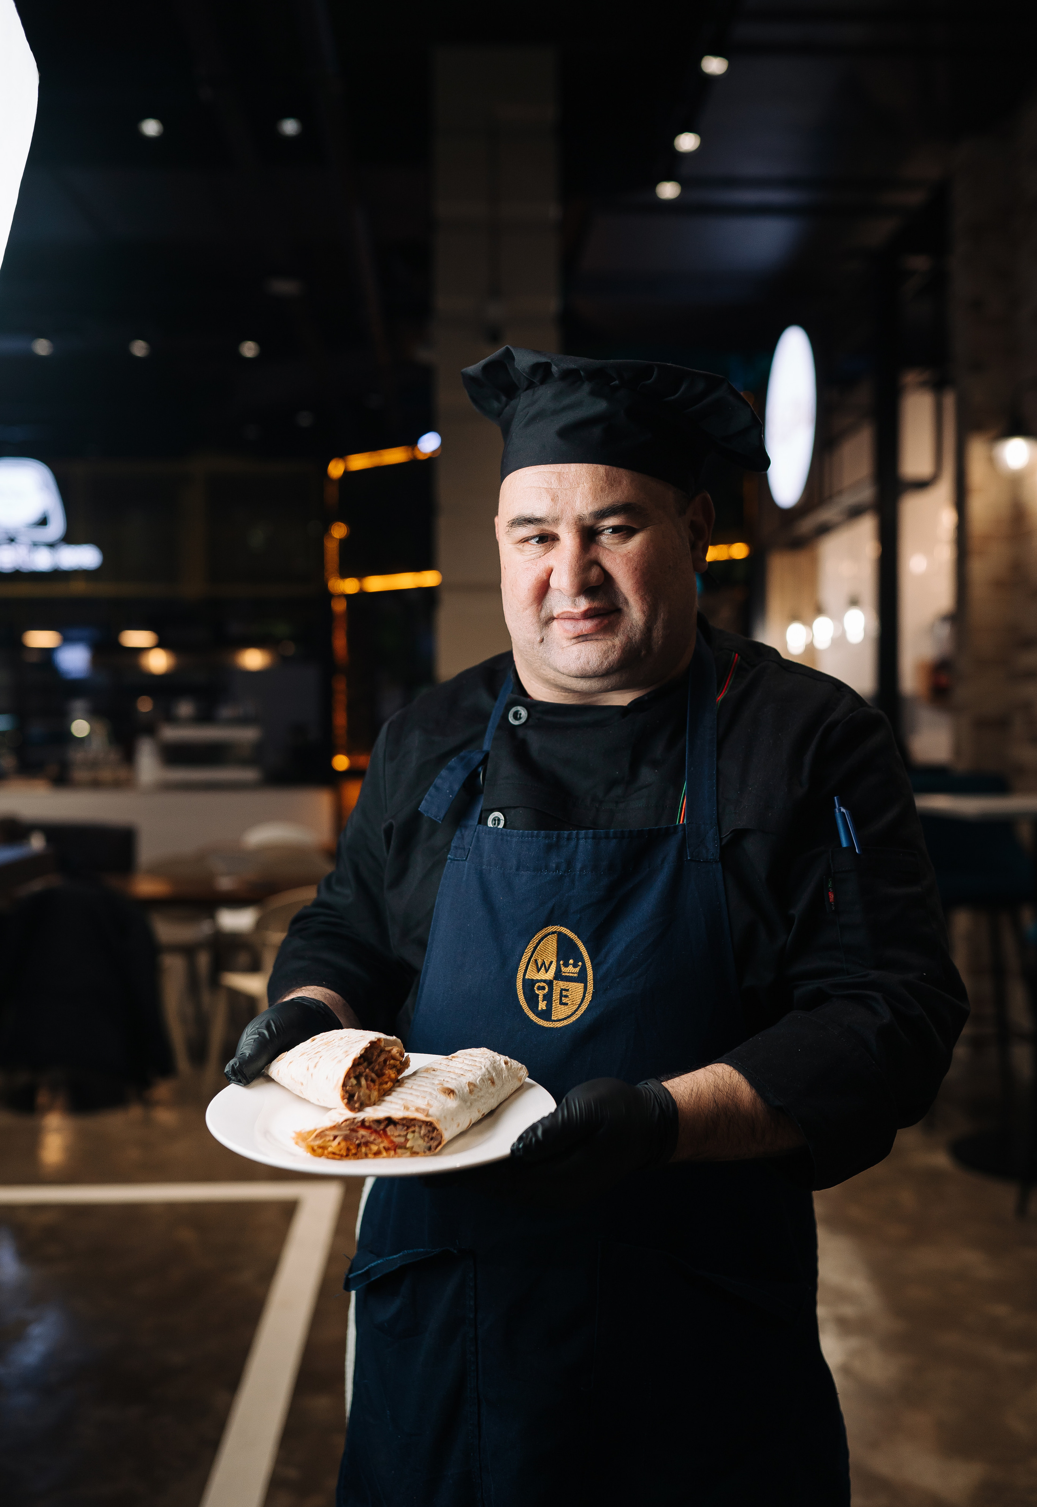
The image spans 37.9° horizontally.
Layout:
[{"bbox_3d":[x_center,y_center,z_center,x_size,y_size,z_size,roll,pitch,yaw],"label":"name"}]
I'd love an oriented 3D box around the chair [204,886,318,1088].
[{"bbox_3d":[-0.870,0.920,5.880,0.490,0.830,0.530,-1,1,-29],"label":"chair"}]

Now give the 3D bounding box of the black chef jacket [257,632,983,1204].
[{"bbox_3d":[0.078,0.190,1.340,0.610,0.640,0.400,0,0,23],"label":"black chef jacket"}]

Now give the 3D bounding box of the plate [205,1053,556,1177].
[{"bbox_3d":[-0.097,0.264,1.092,0.253,0.025,0.253,1,7,0],"label":"plate"}]

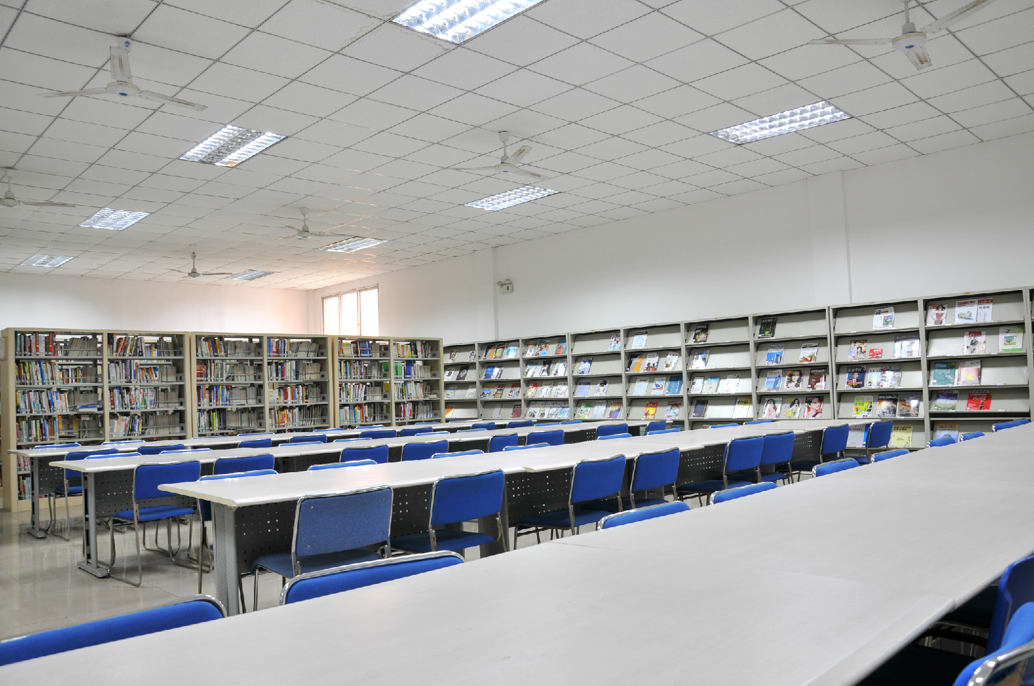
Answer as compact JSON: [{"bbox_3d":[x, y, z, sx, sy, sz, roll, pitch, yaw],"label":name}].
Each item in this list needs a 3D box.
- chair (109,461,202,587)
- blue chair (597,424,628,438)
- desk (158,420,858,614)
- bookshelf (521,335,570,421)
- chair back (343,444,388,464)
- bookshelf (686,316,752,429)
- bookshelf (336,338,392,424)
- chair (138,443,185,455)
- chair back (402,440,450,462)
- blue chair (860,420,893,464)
[{"bbox_3d":[-2.466,1.193,5.294,0.480,0.800,0.570,1,-5,-44],"label":"chair"},{"bbox_3d":[0.879,1.319,8.672,0.480,0.800,0.570,1,-5,-44],"label":"blue chair"},{"bbox_3d":[0.833,1.129,5.778,6.400,0.745,0.950,1,-5,-44],"label":"desk"},{"bbox_3d":[0.576,0.881,11.751,0.330,1.955,1.000,1,-5,-44],"label":"bookshelf"},{"bbox_3d":[-1.391,1.250,6.423,0.480,0.800,0.570,1,-5,-44],"label":"chair back"},{"bbox_3d":[2.611,0.707,9.570,0.420,1.980,0.964,1,-5,-44],"label":"bookshelf"},{"bbox_3d":[-2.394,0.936,11.620,1.000,2.027,0.460,1,-5,-44],"label":"bookshelf"},{"bbox_3d":[-3.311,1.308,7.080,0.460,0.790,0.570,1,-4,-40],"label":"chair"},{"bbox_3d":[-0.961,1.269,6.873,0.480,0.800,0.570,1,-5,-44],"label":"chair back"},{"bbox_3d":[3.001,1.083,6.871,0.460,0.790,0.570,1,-4,-41],"label":"blue chair"}]

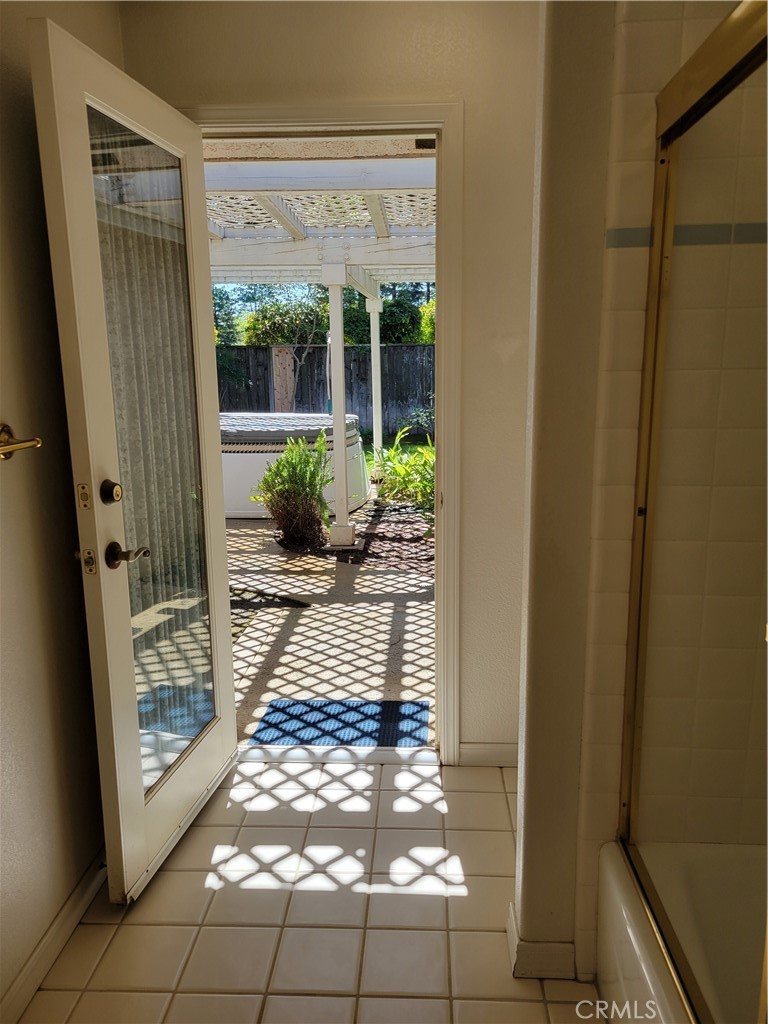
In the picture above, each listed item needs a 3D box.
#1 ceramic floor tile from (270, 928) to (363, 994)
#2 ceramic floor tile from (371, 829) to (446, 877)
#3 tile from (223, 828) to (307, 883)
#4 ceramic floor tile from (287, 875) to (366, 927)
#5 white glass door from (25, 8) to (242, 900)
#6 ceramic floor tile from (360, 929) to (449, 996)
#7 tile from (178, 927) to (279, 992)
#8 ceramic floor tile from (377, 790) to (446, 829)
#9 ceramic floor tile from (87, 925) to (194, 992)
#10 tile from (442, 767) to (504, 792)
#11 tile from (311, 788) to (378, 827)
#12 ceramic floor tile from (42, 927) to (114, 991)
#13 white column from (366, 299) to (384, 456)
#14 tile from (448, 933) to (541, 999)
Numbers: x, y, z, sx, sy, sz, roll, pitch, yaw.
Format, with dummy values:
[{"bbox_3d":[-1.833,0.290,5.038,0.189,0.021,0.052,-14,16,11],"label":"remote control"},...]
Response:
[{"bbox_3d":[-0.152,1.041,1.781,0.199,0.010,0.199,0,11,3],"label":"ceramic floor tile"},{"bbox_3d":[0.072,0.964,2.176,0.199,0.010,0.199,0,11,3],"label":"ceramic floor tile"},{"bbox_3d":[-0.331,0.960,2.185,0.198,0.010,0.198,0,12,3],"label":"tile"},{"bbox_3d":[-0.142,1.013,2.002,0.197,0.010,0.197,-1,12,3],"label":"ceramic floor tile"},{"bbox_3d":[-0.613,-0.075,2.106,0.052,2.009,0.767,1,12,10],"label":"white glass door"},{"bbox_3d":[0.051,1.052,1.791,0.197,0.010,0.197,-1,12,3],"label":"ceramic floor tile"},{"bbox_3d":[-0.354,1.042,1.791,0.199,0.010,0.199,0,11,3],"label":"tile"},{"bbox_3d":[0.082,0.925,2.380,0.199,0.010,0.199,0,11,3],"label":"ceramic floor tile"},{"bbox_3d":[-0.554,1.042,1.800,0.198,0.010,0.198,0,12,3],"label":"ceramic floor tile"},{"bbox_3d":[0.293,0.882,2.527,0.198,0.010,0.155,0,12,3],"label":"tile"},{"bbox_3d":[-0.119,0.919,2.372,0.198,0.010,0.198,0,12,3],"label":"tile"},{"bbox_3d":[-0.710,1.045,1.810,0.103,0.010,0.199,0,11,3],"label":"ceramic floor tile"},{"bbox_3d":[-0.080,-1.377,8.809,0.180,2.051,0.180,-1,12,3],"label":"white column"},{"bbox_3d":[0.255,1.051,1.780,0.197,0.010,0.197,-1,12,3],"label":"tile"}]

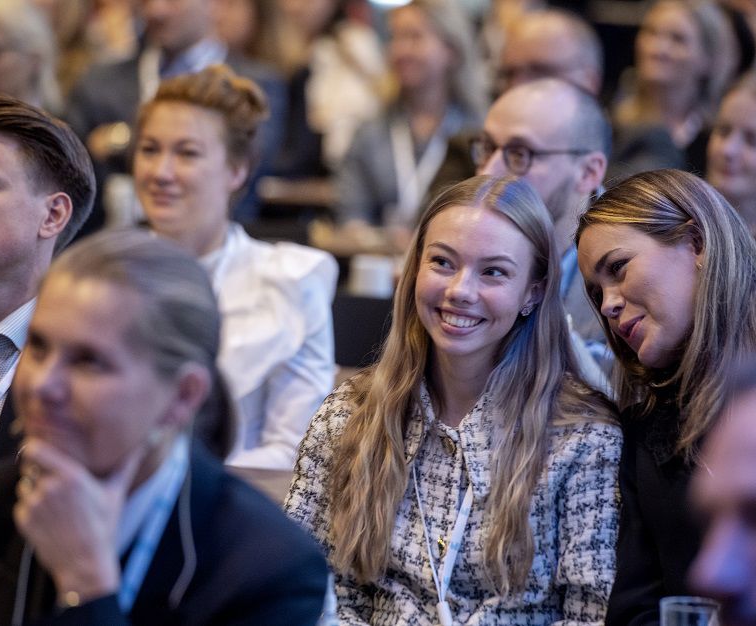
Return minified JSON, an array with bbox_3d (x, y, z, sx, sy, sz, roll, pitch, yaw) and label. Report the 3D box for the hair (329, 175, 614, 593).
[{"bbox_3d":[0.113,0.085,6.300,0.330,0.500,0.280,1,6,14],"label":"hair"}]

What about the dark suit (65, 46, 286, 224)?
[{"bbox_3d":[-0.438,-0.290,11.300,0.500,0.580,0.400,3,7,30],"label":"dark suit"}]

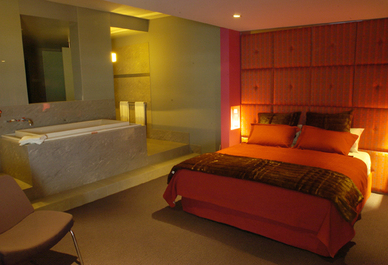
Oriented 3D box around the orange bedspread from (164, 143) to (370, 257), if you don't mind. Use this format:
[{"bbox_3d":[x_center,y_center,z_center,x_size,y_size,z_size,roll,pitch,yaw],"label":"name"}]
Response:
[{"bbox_3d":[1.100,0.653,3.708,1.940,0.600,1.900,6,12,36],"label":"orange bedspread"}]

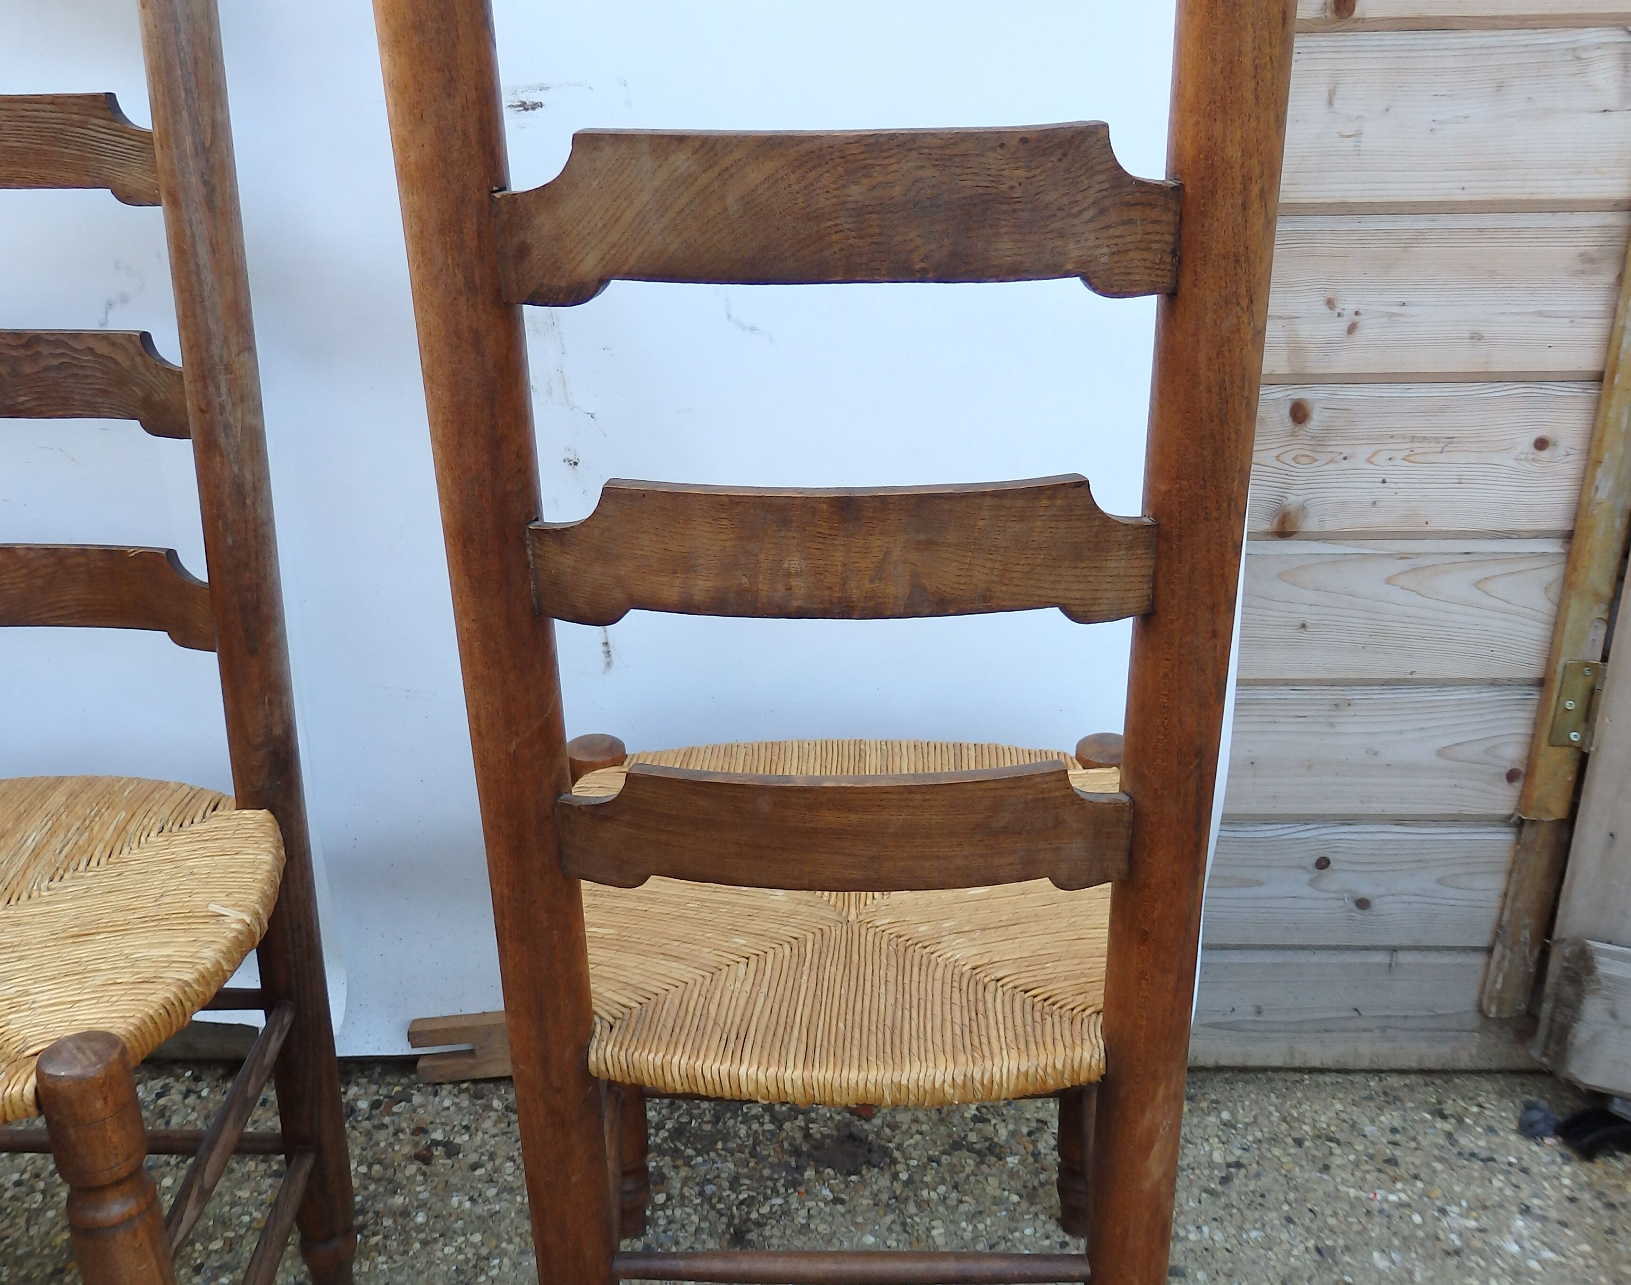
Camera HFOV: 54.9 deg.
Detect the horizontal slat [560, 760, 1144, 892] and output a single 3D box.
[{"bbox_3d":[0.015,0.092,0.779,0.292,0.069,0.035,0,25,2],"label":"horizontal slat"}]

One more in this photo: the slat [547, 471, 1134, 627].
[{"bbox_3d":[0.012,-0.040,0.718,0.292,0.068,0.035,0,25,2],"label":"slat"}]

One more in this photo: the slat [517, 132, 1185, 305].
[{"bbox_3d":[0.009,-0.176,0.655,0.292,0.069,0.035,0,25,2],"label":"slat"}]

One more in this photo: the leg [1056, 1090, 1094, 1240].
[{"bbox_3d":[0.223,0.285,1.263,0.048,0.462,0.048,0,21,2],"label":"leg"}]

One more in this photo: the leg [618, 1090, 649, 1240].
[{"bbox_3d":[-0.164,0.288,1.274,0.048,0.462,0.048,0,21,2],"label":"leg"}]

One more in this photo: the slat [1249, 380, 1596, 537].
[{"bbox_3d":[0.509,-0.154,1.327,0.296,0.134,0.020,0,21,2],"label":"slat"}]

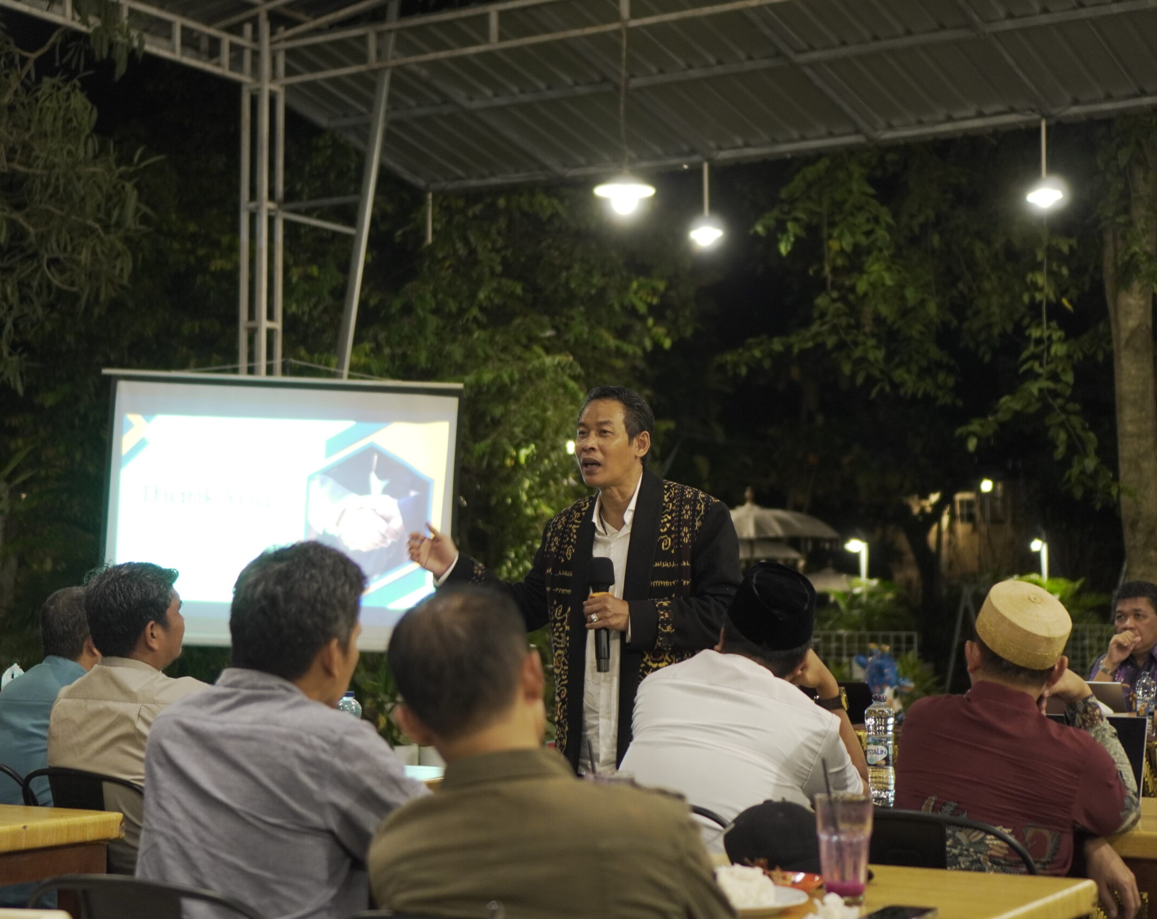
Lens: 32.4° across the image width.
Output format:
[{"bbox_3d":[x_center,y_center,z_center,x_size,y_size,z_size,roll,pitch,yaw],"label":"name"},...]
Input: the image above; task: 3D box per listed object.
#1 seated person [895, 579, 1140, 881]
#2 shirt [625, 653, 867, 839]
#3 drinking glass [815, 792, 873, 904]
[{"bbox_3d":[0.825,0.838,3.730,0.480,1.210,0.700,-2,-5,22],"label":"seated person"},{"bbox_3d":[0.320,0.663,3.880,0.450,0.550,0.400,-2,-5,22],"label":"shirt"},{"bbox_3d":[0.368,0.537,2.760,0.079,0.149,0.079,0,-5,0],"label":"drinking glass"}]

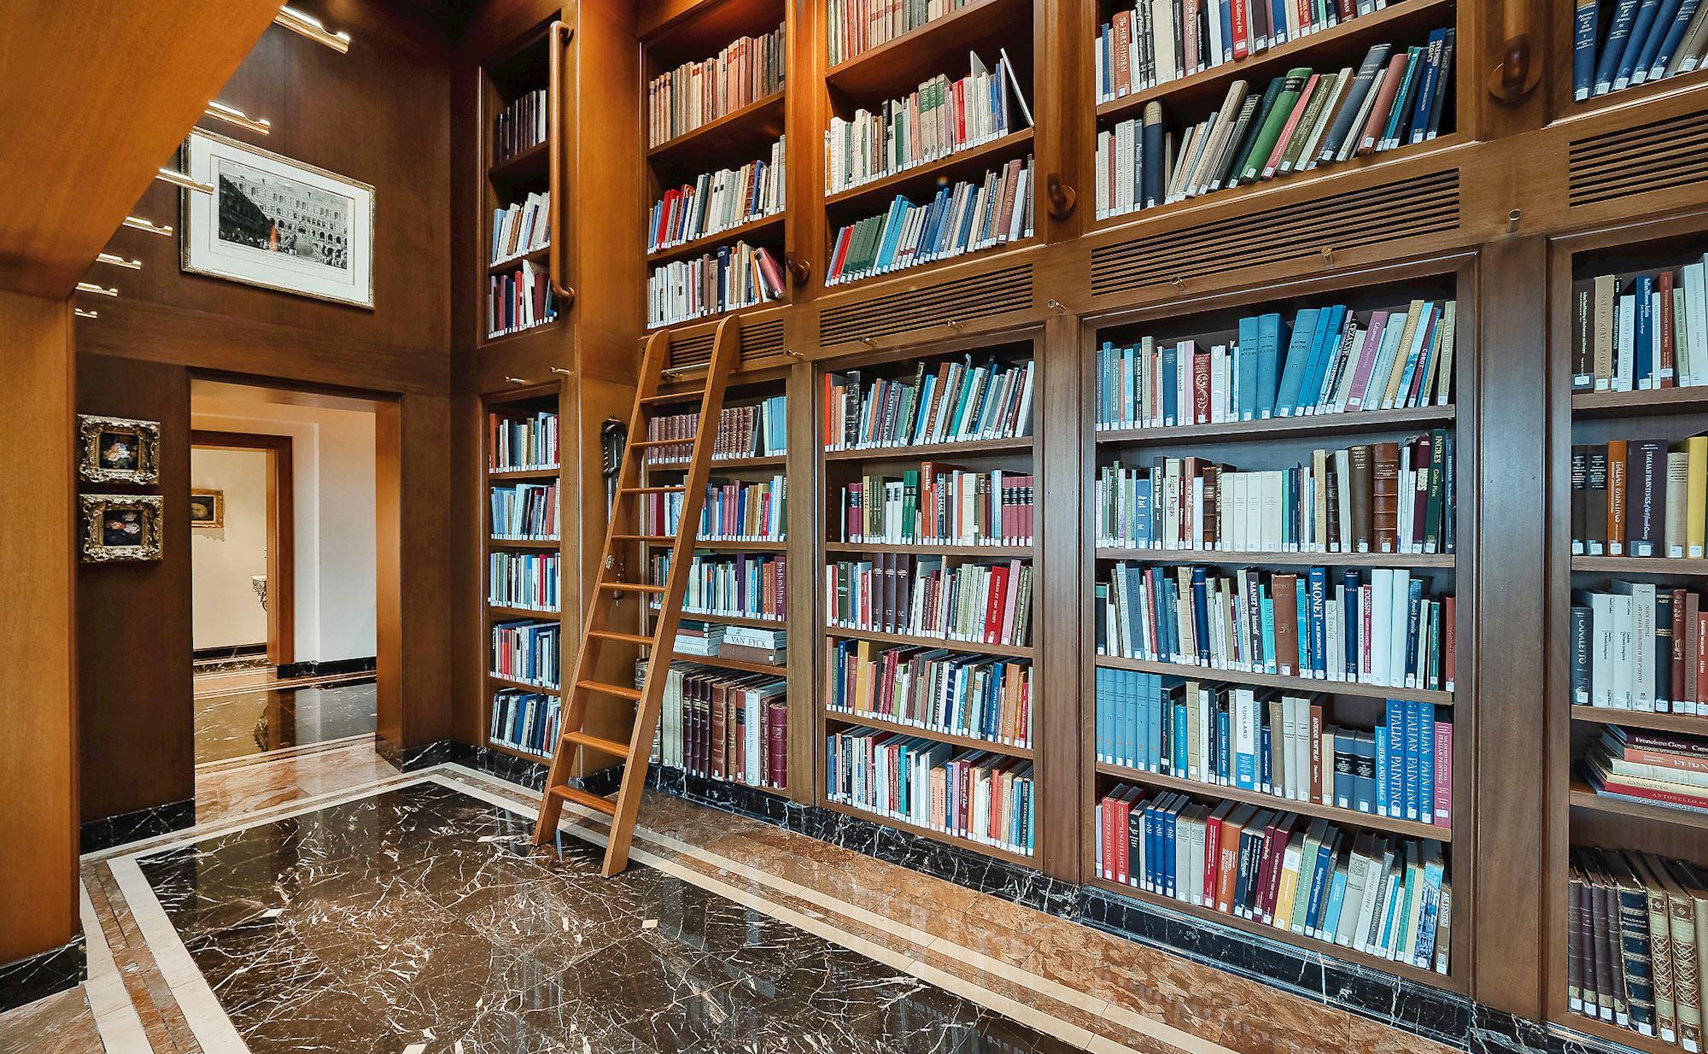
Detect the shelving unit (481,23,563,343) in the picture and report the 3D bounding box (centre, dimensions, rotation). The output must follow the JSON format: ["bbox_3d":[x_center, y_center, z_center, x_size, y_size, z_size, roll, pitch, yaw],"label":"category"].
[{"bbox_3d":[-1.753,-1.841,3.883,0.831,1.619,0.312,0,0,35],"label":"shelving unit"}]

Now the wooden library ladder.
[{"bbox_3d":[-0.968,0.213,3.240,0.525,2.528,0.156,0,-15,35],"label":"wooden library ladder"}]

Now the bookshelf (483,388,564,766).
[{"bbox_3d":[-1.749,0.251,3.892,0.824,1.995,0.312,0,0,35],"label":"bookshelf"}]

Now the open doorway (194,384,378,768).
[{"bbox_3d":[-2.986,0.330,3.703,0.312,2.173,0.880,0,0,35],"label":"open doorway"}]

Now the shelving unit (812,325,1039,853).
[{"bbox_3d":[0.343,0.264,2.955,1.068,2.016,0.312,0,0,35],"label":"shelving unit"}]

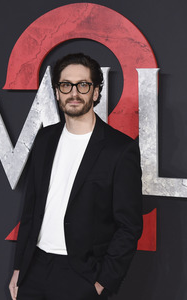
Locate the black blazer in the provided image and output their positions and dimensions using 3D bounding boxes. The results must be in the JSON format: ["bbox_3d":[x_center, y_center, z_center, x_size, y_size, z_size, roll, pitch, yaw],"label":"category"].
[{"bbox_3d":[-0.060,0.224,3.400,0.530,0.740,0.310,2,5,24],"label":"black blazer"}]

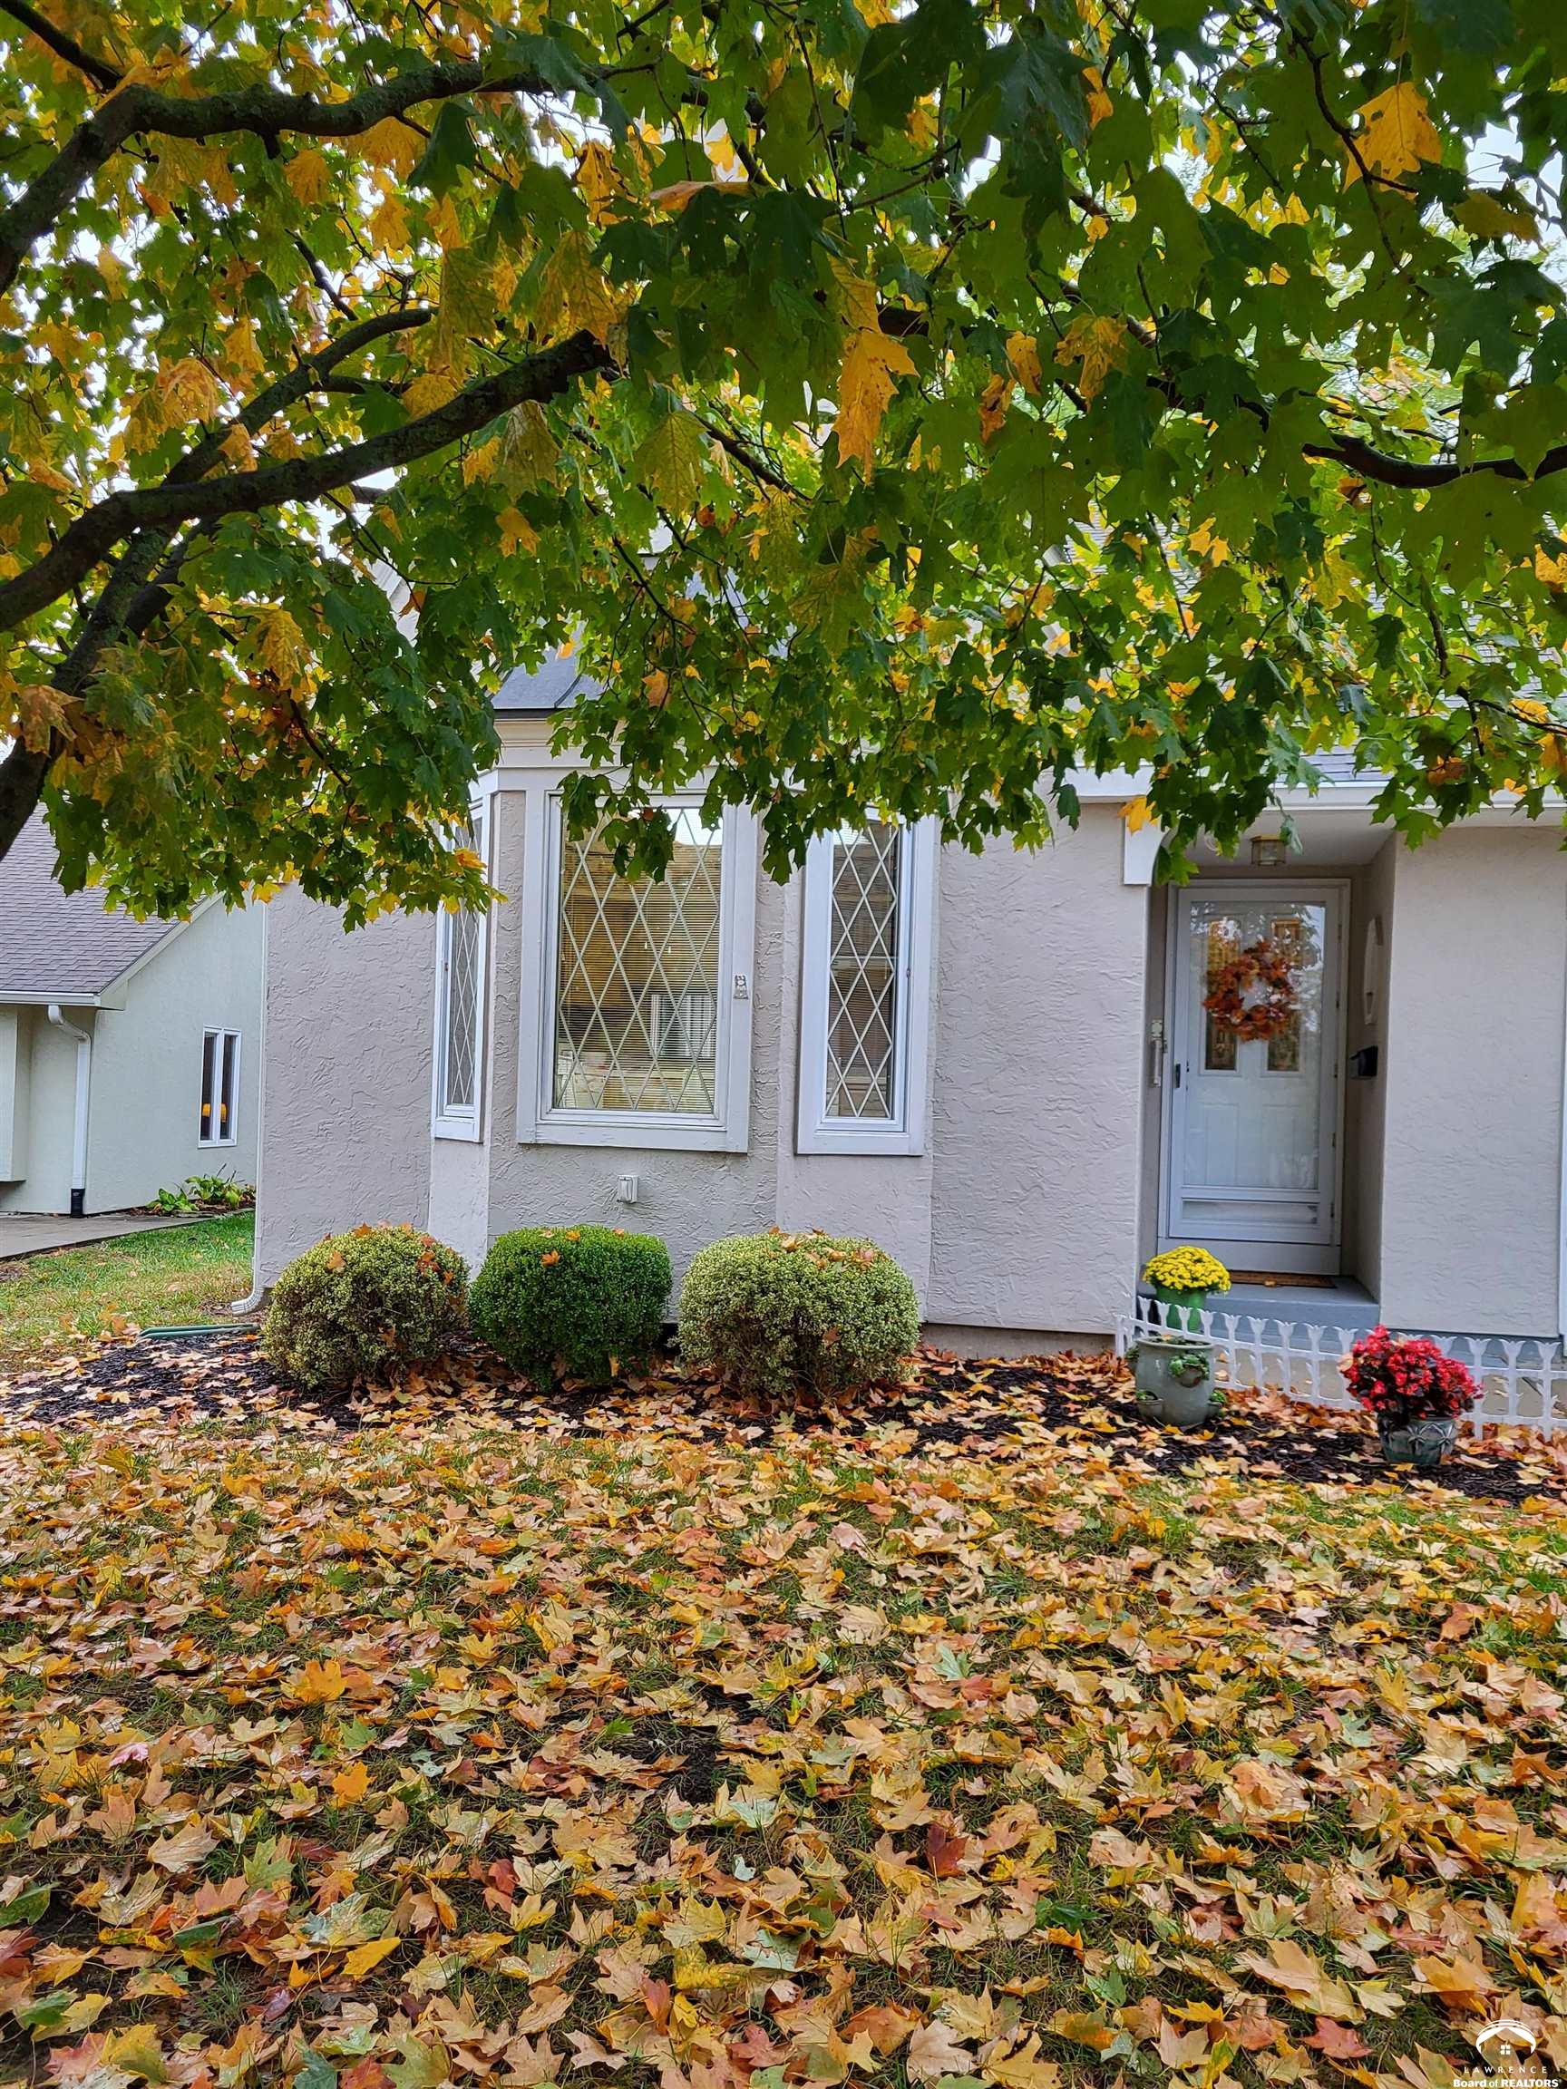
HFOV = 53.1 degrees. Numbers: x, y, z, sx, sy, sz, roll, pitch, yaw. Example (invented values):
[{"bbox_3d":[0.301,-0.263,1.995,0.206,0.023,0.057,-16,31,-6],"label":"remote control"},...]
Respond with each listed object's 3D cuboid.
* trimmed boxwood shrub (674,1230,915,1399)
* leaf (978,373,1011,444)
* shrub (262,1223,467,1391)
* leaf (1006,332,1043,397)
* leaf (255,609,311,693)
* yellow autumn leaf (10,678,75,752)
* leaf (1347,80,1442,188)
[{"bbox_3d":[0.073,1.245,7.350,1.090,0.750,1.000,1,1,8],"label":"trimmed boxwood shrub"},{"bbox_3d":[0.283,-0.851,2.100,0.055,0.100,0.045,1,1,7],"label":"leaf"},{"bbox_3d":[-1.980,1.208,7.450,0.960,0.720,0.920,1,1,8],"label":"shrub"},{"bbox_3d":[0.322,-0.910,2.100,0.060,0.090,0.030,2,0,-11],"label":"leaf"},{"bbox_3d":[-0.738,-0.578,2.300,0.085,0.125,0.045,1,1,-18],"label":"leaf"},{"bbox_3d":[-1.130,-0.503,2.400,0.105,0.115,0.050,1,1,-25],"label":"yellow autumn leaf"},{"bbox_3d":[0.721,-1.069,1.850,0.112,0.135,0.030,2,0,17],"label":"leaf"}]

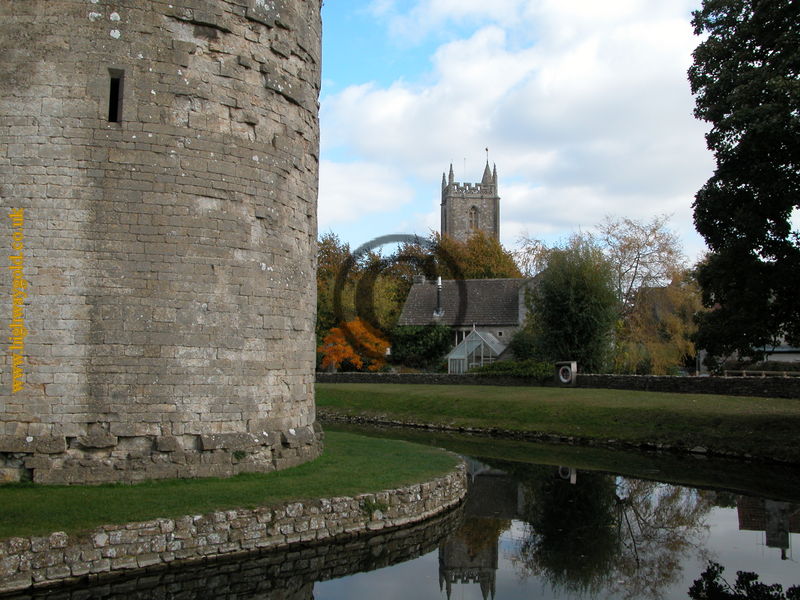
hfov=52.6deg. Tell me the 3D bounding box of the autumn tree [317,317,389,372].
[{"bbox_3d":[-2.990,3.114,50.323,4.500,4.120,4.100,1,-5,-3],"label":"autumn tree"}]

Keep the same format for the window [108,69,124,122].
[{"bbox_3d":[-4.969,-3.548,14.193,0.264,0.955,0.300,2,-4,-17],"label":"window"}]

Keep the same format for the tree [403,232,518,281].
[{"bbox_3d":[6.340,0.433,83.998,12.300,15.240,10.500,0,-5,4],"label":"tree"}]

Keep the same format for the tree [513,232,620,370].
[{"bbox_3d":[9.444,0.285,45.608,5.700,8.024,5.200,0,-4,12],"label":"tree"}]

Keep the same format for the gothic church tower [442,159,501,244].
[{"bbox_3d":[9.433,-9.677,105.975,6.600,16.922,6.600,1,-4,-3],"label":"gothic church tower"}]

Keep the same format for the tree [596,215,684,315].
[{"bbox_3d":[14.484,-1.019,48.715,5.500,8.346,5.000,0,-4,17],"label":"tree"}]

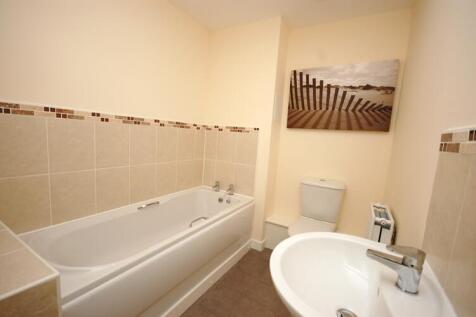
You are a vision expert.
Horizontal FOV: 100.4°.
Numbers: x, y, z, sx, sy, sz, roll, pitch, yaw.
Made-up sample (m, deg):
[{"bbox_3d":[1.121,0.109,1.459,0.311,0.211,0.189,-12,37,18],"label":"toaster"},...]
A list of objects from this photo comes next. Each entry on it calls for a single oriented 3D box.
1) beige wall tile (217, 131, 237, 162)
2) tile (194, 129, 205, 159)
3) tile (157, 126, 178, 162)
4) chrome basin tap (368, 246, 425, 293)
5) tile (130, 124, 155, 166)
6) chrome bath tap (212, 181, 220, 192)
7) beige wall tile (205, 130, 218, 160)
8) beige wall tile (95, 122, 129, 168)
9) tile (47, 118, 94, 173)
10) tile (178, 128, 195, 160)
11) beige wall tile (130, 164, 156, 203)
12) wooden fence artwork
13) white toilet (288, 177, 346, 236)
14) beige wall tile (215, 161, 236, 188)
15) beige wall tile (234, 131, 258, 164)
[{"bbox_3d":[-0.137,-0.126,2.248,0.248,0.330,0.012,8,8,31],"label":"beige wall tile"},{"bbox_3d":[-0.451,-0.155,2.324,0.010,0.330,0.171,8,8,31],"label":"tile"},{"bbox_3d":[-0.684,-0.125,1.935,0.012,0.330,0.248,8,8,31],"label":"tile"},{"bbox_3d":[0.458,0.313,0.586,0.137,0.114,0.050,8,8,31],"label":"chrome basin tap"},{"bbox_3d":[-0.819,-0.110,1.720,0.010,0.330,0.246,8,8,31],"label":"tile"},{"bbox_3d":[-0.240,0.311,2.219,0.045,0.115,0.110,8,8,31],"label":"chrome bath tap"},{"bbox_3d":[-0.321,-0.150,2.353,0.179,0.330,0.010,8,8,31],"label":"beige wall tile"},{"bbox_3d":[-0.948,-0.095,1.509,0.010,0.330,0.246,8,8,31],"label":"beige wall tile"},{"bbox_3d":[-1.075,-0.077,1.296,0.012,0.330,0.248,8,8,31],"label":"tile"},{"bbox_3d":[-0.560,-0.142,2.144,0.010,0.330,0.246,8,8,31],"label":"tile"},{"bbox_3d":[-0.835,0.220,1.760,0.012,0.330,0.248,8,8,31],"label":"beige wall tile"},{"bbox_3d":[0.941,-0.575,1.898,0.890,0.600,0.028,8,8,31],"label":"wooden fence artwork"},{"bbox_3d":[0.686,0.644,1.773,0.380,0.805,0.660,8,8,31],"label":"white toilet"},{"bbox_3d":[-0.159,0.203,2.286,0.248,0.330,0.012,8,8,31],"label":"beige wall tile"},{"bbox_3d":[0.084,-0.094,2.111,0.268,0.330,0.010,8,8,31],"label":"beige wall tile"}]

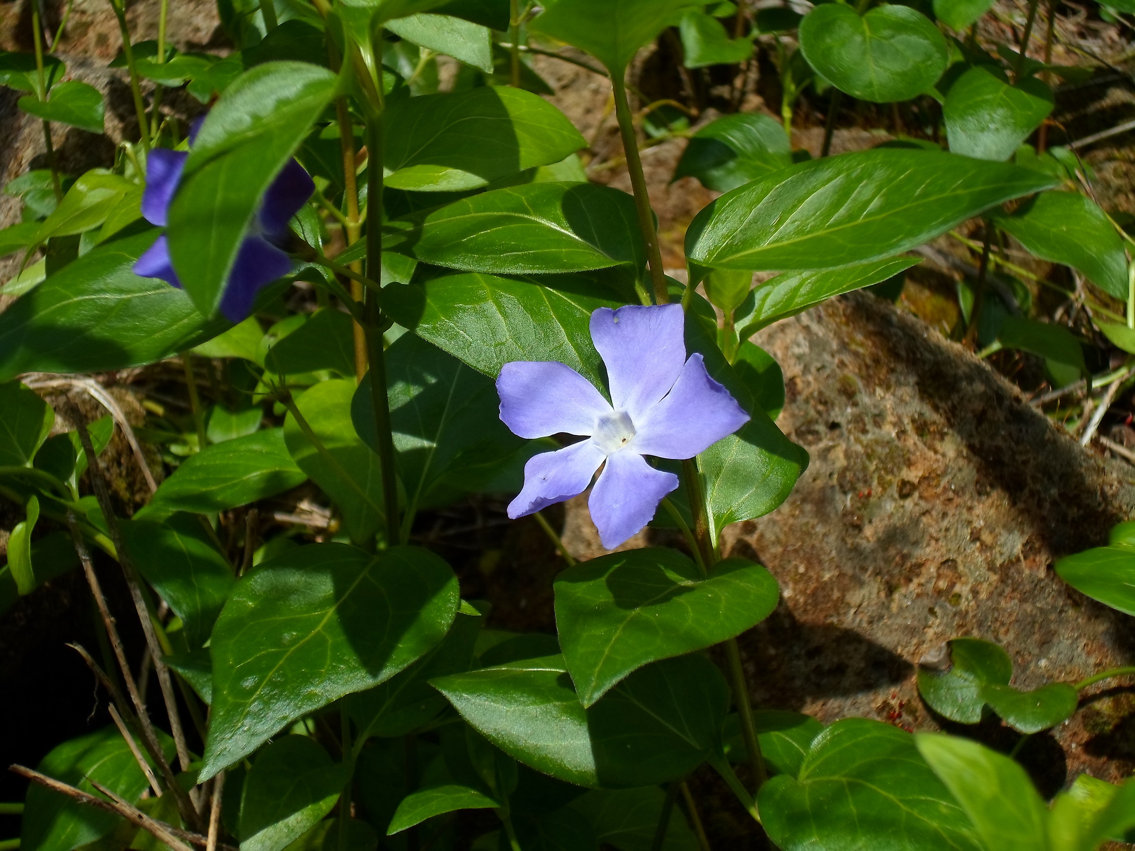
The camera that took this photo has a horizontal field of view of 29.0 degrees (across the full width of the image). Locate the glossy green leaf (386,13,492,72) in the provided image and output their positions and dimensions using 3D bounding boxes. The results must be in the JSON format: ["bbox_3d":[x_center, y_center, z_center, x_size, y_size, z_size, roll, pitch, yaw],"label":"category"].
[{"bbox_3d":[-0.028,-0.082,0.465,0.029,0.007,0.018,18,47,12],"label":"glossy green leaf"}]

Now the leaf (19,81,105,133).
[{"bbox_3d":[-0.134,-0.086,0.600,0.028,0.006,0.018,29,47,26],"label":"leaf"}]

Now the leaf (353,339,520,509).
[{"bbox_3d":[-0.025,-0.003,0.456,0.037,0.010,0.047,17,69,3],"label":"leaf"}]

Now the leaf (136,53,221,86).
[{"bbox_3d":[-0.108,-0.098,0.611,0.025,0.008,0.023,-5,32,-7],"label":"leaf"}]

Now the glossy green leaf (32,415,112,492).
[{"bbox_3d":[-0.113,0.006,0.501,0.017,0.008,0.021,3,60,-5],"label":"glossy green leaf"}]

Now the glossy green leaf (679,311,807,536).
[{"bbox_3d":[0.029,-0.002,0.438,0.034,0.010,0.053,-4,64,-8],"label":"glossy green leaf"}]

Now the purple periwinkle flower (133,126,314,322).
[{"bbox_3d":[-0.072,-0.043,0.465,0.042,0.042,0.018,25,1,33],"label":"purple periwinkle flower"}]

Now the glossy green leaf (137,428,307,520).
[{"bbox_3d":[-0.077,0.011,0.495,0.044,0.009,0.023,-13,39,-9],"label":"glossy green leaf"}]

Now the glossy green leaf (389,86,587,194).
[{"bbox_3d":[-0.019,-0.064,0.485,0.047,0.010,0.027,-5,41,-12],"label":"glossy green leaf"}]

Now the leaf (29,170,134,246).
[{"bbox_3d":[-0.119,-0.053,0.540,0.034,0.009,0.018,-31,39,-12],"label":"leaf"}]

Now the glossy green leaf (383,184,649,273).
[{"bbox_3d":[-0.013,-0.038,0.431,0.060,0.011,0.033,1,38,1],"label":"glossy green leaf"}]

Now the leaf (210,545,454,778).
[{"bbox_3d":[-0.049,0.043,0.407,0.041,0.011,0.059,25,63,21],"label":"leaf"}]

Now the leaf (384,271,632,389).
[{"bbox_3d":[-0.012,-0.019,0.445,0.055,0.010,0.029,12,46,0],"label":"leaf"}]

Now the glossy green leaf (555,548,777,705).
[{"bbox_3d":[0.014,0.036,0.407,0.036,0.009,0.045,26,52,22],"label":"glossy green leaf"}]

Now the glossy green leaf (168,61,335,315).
[{"bbox_3d":[-0.058,-0.043,0.395,0.021,0.011,0.049,16,68,35],"label":"glossy green leaf"}]

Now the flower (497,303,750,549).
[{"bbox_3d":[0.010,0.000,0.409,0.047,0.046,0.017,2,-12,3],"label":"flower"}]

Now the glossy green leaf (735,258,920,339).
[{"bbox_3d":[0.050,-0.027,0.444,0.044,0.006,0.015,-23,35,-18],"label":"glossy green leaf"}]

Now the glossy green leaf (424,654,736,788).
[{"bbox_3d":[0.003,0.058,0.430,0.057,0.011,0.029,12,40,-9],"label":"glossy green leaf"}]

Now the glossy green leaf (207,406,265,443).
[{"bbox_3d":[-0.083,0.001,0.550,0.014,0.005,0.015,-5,60,-3],"label":"glossy green leaf"}]

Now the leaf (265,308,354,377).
[{"bbox_3d":[-0.057,-0.019,0.500,0.027,0.007,0.033,-12,33,-9],"label":"leaf"}]

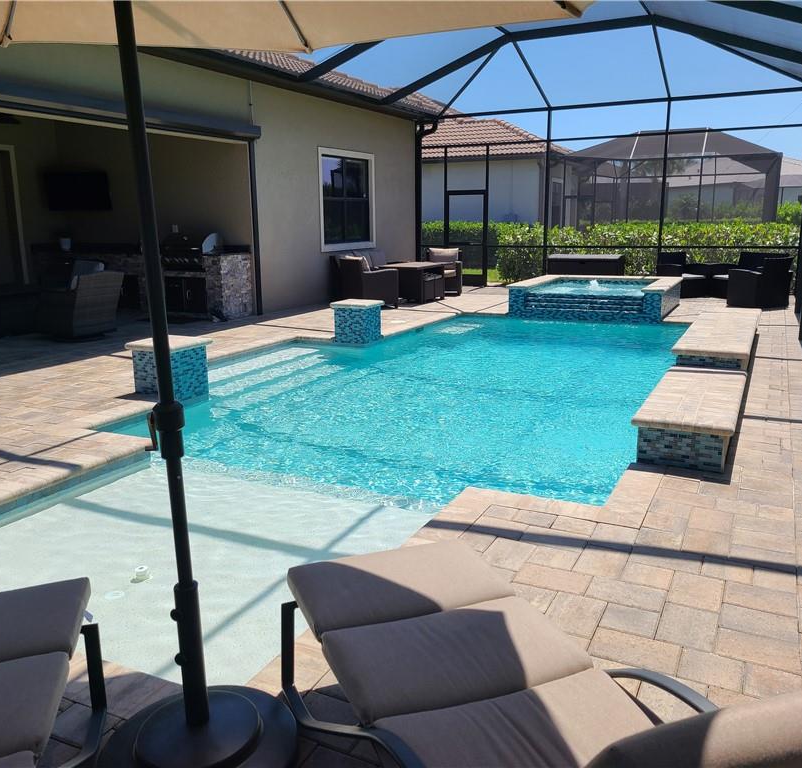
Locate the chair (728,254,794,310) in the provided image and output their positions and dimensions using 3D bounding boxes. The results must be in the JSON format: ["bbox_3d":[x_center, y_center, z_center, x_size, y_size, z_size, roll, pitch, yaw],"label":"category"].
[{"bbox_3d":[6.076,-1.736,13.024,0.700,0.820,0.730,-5,13,-21],"label":"chair"}]

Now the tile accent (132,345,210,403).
[{"bbox_3d":[-2.139,-0.100,7.146,0.460,0.490,0.460,5,14,25],"label":"tile accent"}]

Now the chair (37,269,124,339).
[{"bbox_3d":[-4.366,-1.077,10.484,0.880,0.880,0.770,5,14,25],"label":"chair"}]

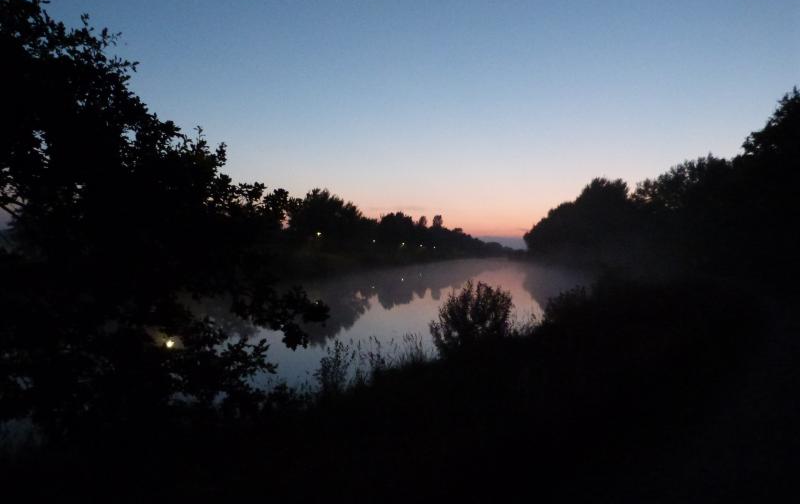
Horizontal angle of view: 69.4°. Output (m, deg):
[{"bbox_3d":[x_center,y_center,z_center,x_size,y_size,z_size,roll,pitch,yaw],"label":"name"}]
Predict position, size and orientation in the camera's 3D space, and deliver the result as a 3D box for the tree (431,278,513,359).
[{"bbox_3d":[1.600,1.570,13.000,1.850,1.850,1.750,0,0,0],"label":"tree"}]

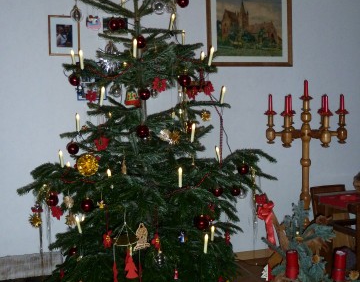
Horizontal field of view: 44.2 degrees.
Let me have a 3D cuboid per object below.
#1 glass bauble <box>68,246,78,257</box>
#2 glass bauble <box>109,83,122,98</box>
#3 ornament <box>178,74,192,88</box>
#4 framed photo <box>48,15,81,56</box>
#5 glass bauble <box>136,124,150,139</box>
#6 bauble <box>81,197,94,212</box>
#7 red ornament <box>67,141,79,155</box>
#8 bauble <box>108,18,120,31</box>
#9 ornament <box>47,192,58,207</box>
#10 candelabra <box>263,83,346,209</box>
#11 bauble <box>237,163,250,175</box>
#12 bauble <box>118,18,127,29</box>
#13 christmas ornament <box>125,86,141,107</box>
[{"bbox_3d":[-0.586,0.614,2.450,0.060,0.066,0.060,-2,3,-15],"label":"glass bauble"},{"bbox_3d":[-0.333,-0.262,2.290,0.060,0.064,0.060,-2,3,-8],"label":"glass bauble"},{"bbox_3d":[0.019,-0.280,2.060,0.060,0.066,0.060,-2,3,-15],"label":"ornament"},{"bbox_3d":[-0.761,-0.695,2.940,0.202,0.266,0.018,-3,2,-17],"label":"framed photo"},{"bbox_3d":[-0.178,-0.048,2.130,0.061,0.065,0.061,-2,3,-5],"label":"glass bauble"},{"bbox_3d":[-0.455,0.316,2.180,0.061,0.064,0.061,-2,4,-12],"label":"bauble"},{"bbox_3d":[-0.550,0.040,2.290,0.060,0.066,0.060,-2,3,-15],"label":"red ornament"},{"bbox_3d":[-0.369,-0.651,2.480,0.060,0.066,0.060,-2,3,-15],"label":"bauble"},{"bbox_3d":[-0.651,0.303,2.270,0.061,0.064,0.061,-3,4,-16],"label":"ornament"},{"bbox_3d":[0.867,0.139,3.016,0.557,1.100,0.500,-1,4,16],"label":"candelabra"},{"bbox_3d":[0.348,0.153,2.430,0.060,0.064,0.060,-1,3,8],"label":"bauble"},{"bbox_3d":[-0.346,-0.686,2.600,0.060,0.066,0.060,-2,3,-15],"label":"bauble"},{"bbox_3d":[-0.244,-0.224,2.280,0.080,0.096,0.080,-3,2,-17],"label":"christmas ornament"}]

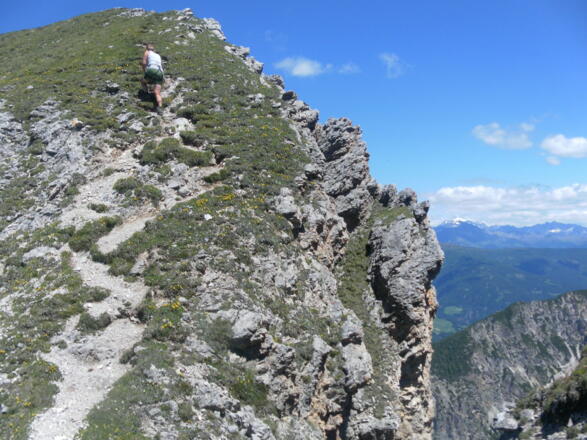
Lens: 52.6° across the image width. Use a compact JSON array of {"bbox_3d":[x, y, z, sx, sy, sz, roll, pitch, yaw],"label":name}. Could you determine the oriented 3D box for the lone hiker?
[{"bbox_3d":[-3.040,-3.050,12.900,0.520,1.620,0.620,0,-1,-9],"label":"lone hiker"}]

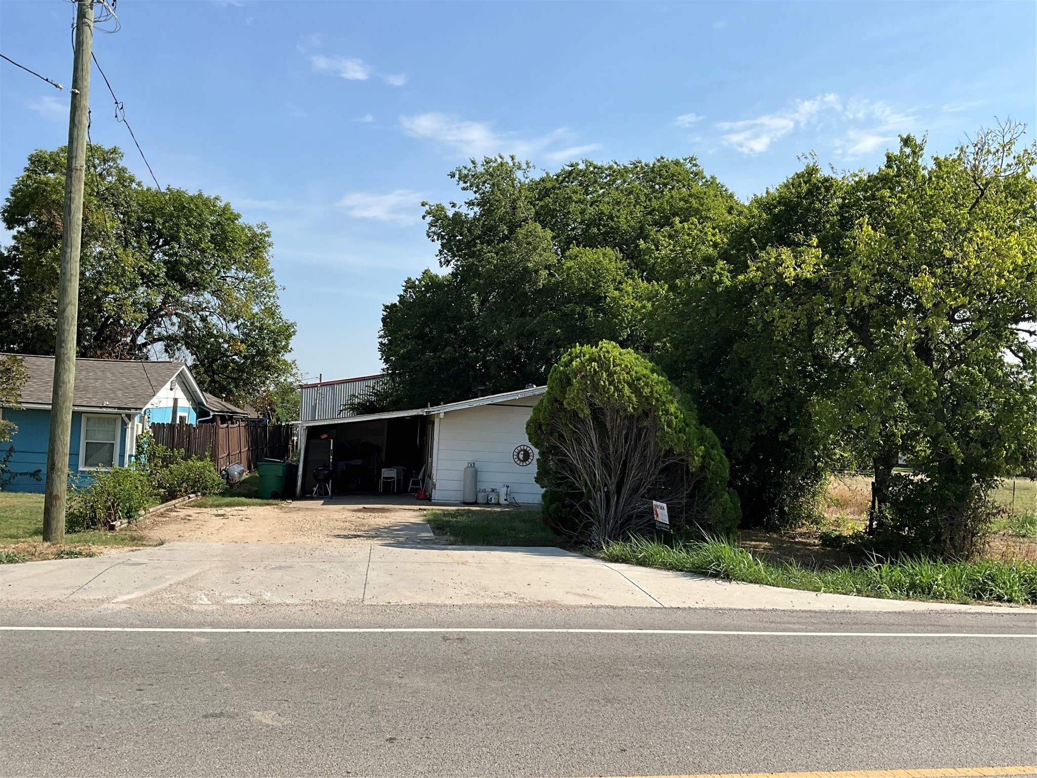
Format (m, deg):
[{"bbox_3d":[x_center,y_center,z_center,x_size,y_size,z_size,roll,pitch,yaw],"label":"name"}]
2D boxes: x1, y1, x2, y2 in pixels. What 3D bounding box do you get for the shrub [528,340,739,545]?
[{"bbox_3d":[2.050,0.940,15.500,3.700,3.600,3.300,3,-5,-12],"label":"shrub"}]

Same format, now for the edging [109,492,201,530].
[{"bbox_3d":[-7.500,2.510,18.400,0.220,0.180,8.800,3,-5,-12],"label":"edging"}]

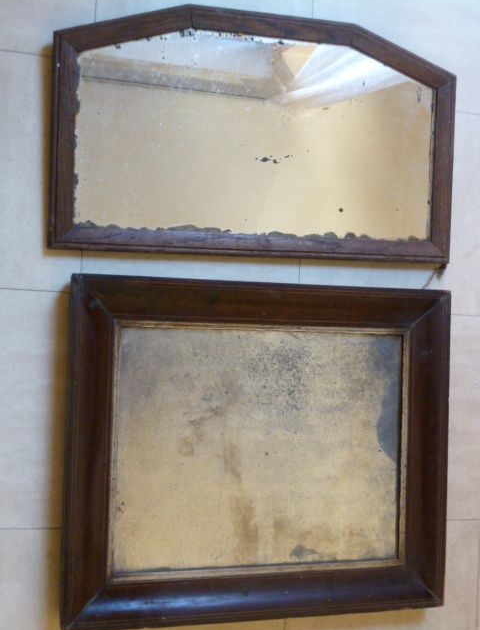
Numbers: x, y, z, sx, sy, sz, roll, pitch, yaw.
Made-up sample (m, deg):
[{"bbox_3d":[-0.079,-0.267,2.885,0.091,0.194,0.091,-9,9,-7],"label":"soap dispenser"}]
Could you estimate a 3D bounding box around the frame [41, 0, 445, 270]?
[{"bbox_3d":[0.041,-0.299,1.365,0.696,0.028,0.403,1,89,-16],"label":"frame"}]

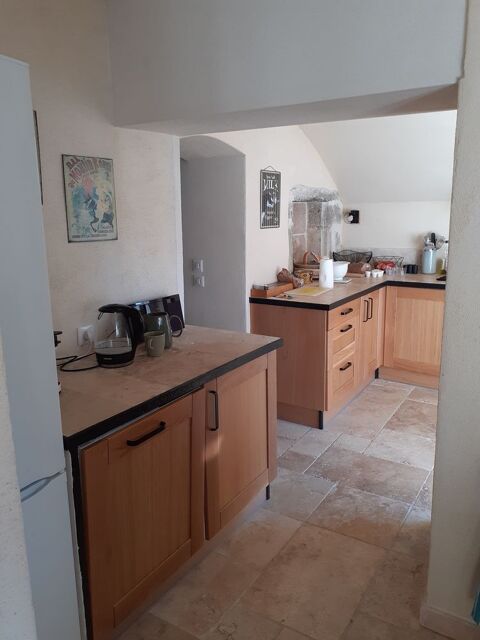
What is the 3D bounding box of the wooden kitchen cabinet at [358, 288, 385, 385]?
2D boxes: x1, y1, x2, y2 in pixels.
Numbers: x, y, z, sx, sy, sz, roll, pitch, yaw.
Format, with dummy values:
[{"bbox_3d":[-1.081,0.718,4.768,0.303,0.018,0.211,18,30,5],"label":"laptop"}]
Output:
[{"bbox_3d":[0.854,0.139,4.205,0.535,0.798,0.571,7,15,33],"label":"wooden kitchen cabinet"}]

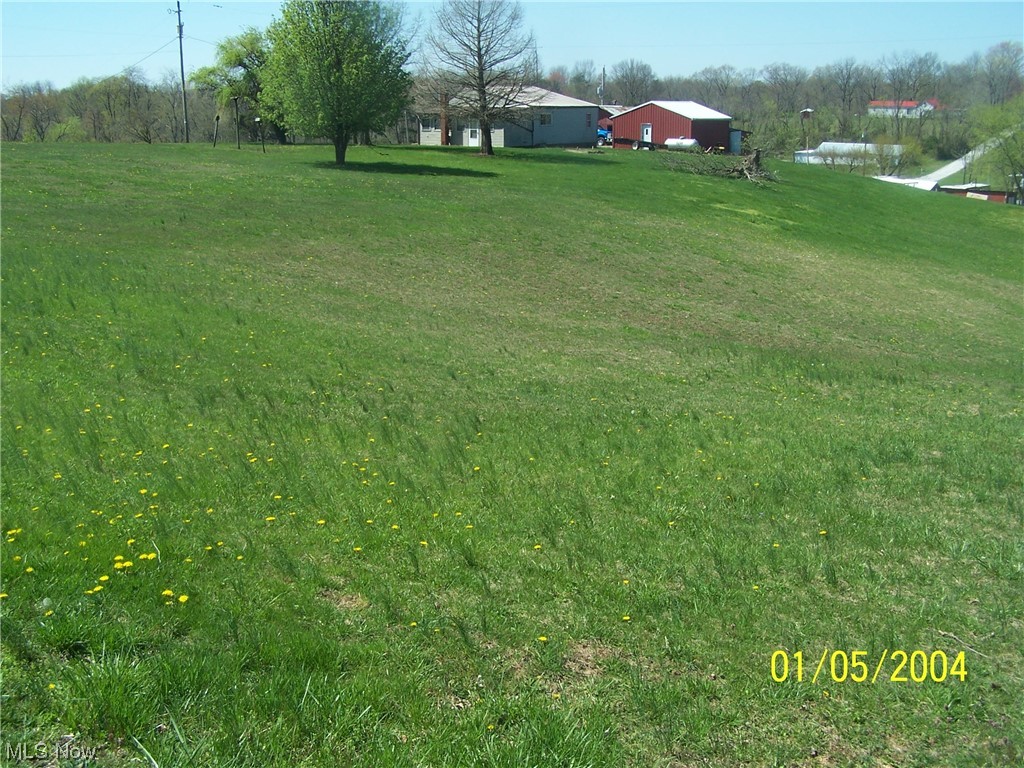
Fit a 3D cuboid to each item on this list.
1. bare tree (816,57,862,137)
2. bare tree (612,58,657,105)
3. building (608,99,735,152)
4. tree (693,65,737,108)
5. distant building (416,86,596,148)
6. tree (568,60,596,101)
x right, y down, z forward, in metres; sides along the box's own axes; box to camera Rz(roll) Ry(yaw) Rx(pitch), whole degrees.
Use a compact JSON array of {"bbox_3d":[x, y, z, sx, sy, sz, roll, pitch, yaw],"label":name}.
[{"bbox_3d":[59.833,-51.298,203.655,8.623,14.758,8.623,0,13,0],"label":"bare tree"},{"bbox_3d":[20.166,-46.413,184.259,7.639,13.352,7.639,0,13,0],"label":"bare tree"},{"bbox_3d":[13.813,-22.277,96.925,7.709,4.037,7.945,9,16,33],"label":"building"},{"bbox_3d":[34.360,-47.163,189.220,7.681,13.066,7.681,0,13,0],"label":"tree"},{"bbox_3d":[-0.151,-21.683,90.914,8.966,4.599,11.964,11,17,39],"label":"distant building"},{"bbox_3d":[11.040,-43.826,174.595,4.621,12.353,4.621,0,13,0],"label":"tree"}]

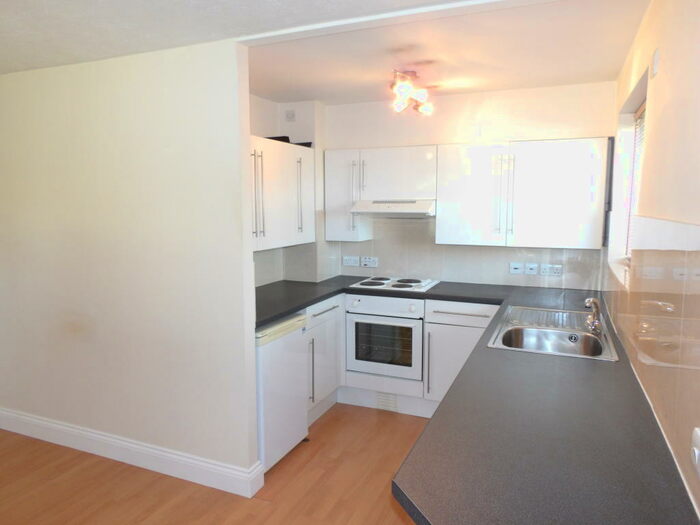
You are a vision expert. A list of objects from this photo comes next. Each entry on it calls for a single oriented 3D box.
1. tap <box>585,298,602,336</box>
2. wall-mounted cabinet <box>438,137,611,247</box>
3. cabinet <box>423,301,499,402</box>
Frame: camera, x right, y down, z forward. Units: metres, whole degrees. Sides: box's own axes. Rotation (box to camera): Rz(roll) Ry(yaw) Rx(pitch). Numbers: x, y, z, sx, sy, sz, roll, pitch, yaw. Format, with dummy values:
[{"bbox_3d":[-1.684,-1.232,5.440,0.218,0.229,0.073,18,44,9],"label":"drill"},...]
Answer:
[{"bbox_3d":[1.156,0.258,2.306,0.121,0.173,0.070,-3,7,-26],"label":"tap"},{"bbox_3d":[1.199,-0.482,3.475,1.095,0.717,0.323,3,7,23],"label":"wall-mounted cabinet"},{"bbox_3d":[0.866,0.595,3.574,0.504,0.705,0.562,3,7,23],"label":"cabinet"}]

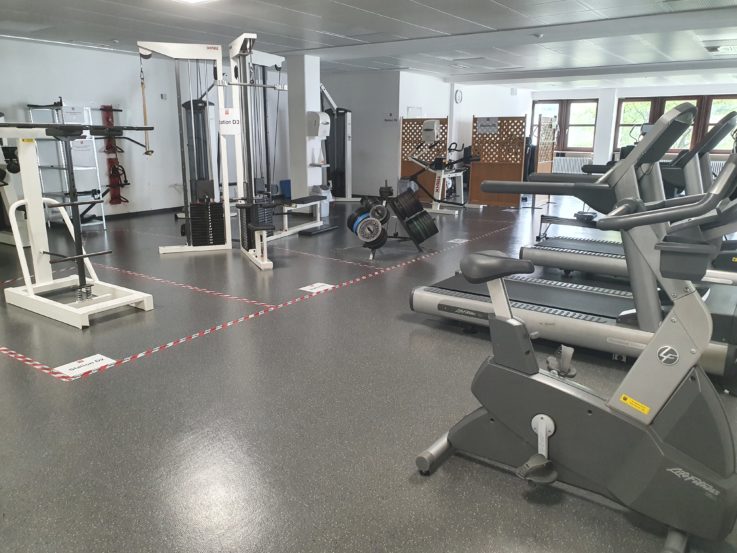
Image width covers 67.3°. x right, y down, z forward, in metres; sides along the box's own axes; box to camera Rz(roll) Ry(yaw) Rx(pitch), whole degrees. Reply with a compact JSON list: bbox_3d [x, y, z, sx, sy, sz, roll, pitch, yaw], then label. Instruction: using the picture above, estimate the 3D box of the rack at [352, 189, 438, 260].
[{"bbox_3d":[0.297,-0.723,6.920,1.080,0.860,1.150,-1,14,-5],"label":"rack"}]

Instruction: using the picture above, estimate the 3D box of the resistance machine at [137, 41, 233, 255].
[{"bbox_3d":[-2.204,-1.514,6.752,0.940,2.450,0.420,-5,15,-20],"label":"resistance machine"}]

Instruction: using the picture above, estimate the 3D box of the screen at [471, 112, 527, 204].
[{"bbox_3d":[2.762,-2.467,11.853,1.180,1.880,0.080,10,17,33],"label":"screen"}]

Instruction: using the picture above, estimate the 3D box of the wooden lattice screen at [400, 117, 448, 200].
[{"bbox_3d":[1.272,-2.605,12.372,1.180,1.880,0.080,10,17,33],"label":"wooden lattice screen"}]

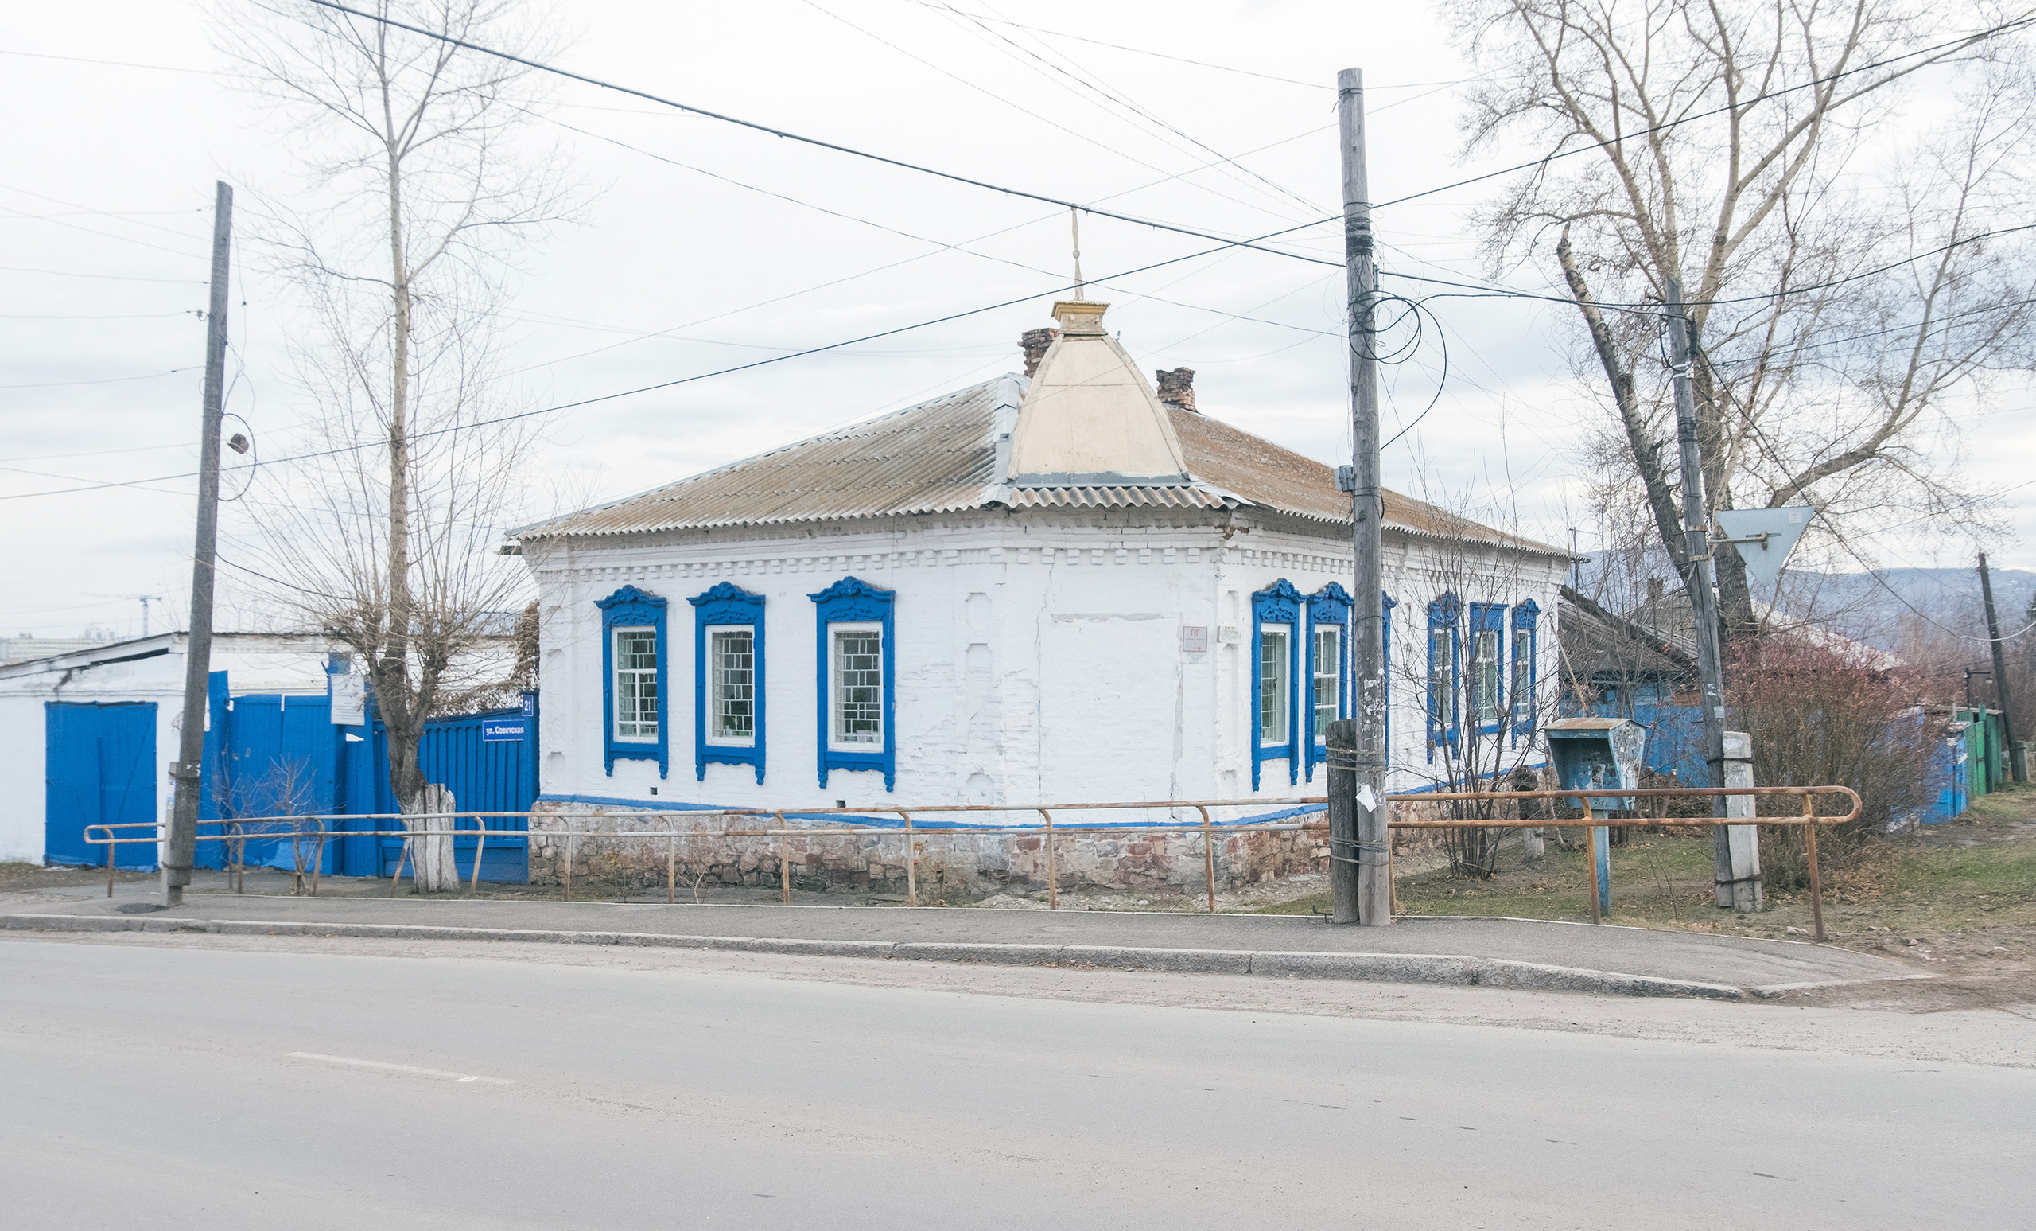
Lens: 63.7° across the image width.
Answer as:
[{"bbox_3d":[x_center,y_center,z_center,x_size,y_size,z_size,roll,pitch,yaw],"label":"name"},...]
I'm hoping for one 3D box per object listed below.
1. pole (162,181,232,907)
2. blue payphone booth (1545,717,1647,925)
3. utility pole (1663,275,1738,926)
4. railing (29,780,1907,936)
[{"bbox_3d":[-11.298,-1.014,22.687,0.300,10.009,0.300,2,-2,35],"label":"pole"},{"bbox_3d":[4.649,1.609,13.078,0.560,1.569,0.620,-3,-2,42],"label":"blue payphone booth"},{"bbox_3d":[5.485,-0.184,13.199,0.170,5.080,0.170,-5,-2,34],"label":"utility pole"},{"bbox_3d":[-4.045,2.712,18.039,23.984,1.088,0.280,-5,-4,33],"label":"railing"}]

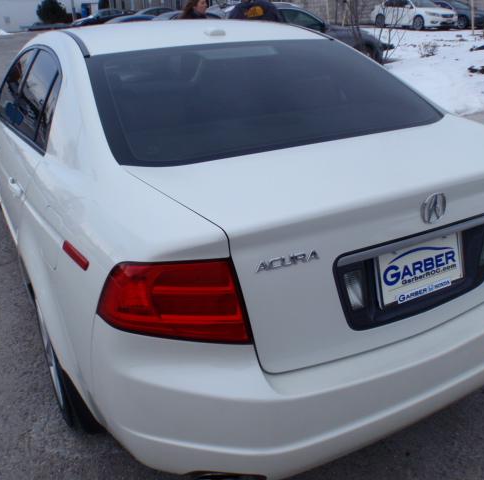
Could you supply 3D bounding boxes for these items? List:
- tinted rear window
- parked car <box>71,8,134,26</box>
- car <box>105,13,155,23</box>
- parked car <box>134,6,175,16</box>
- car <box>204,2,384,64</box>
[{"bbox_3d":[0.085,-0.595,1.966,1.330,0.100,0.760,-14,49,-25],"label":"tinted rear window"},{"bbox_3d":[-7.452,-12.265,29.302,4.650,1.480,1.800,-12,26,-20],"label":"parked car"},{"bbox_3d":[-5.345,-10.048,24.796,4.600,1.450,1.800,-12,26,-20],"label":"car"},{"bbox_3d":[-4.224,-11.470,27.298,4.600,1.460,1.800,-12,26,-20],"label":"parked car"},{"bbox_3d":[0.870,-4.208,10.993,4.700,1.470,1.820,-11,25,-18],"label":"car"}]

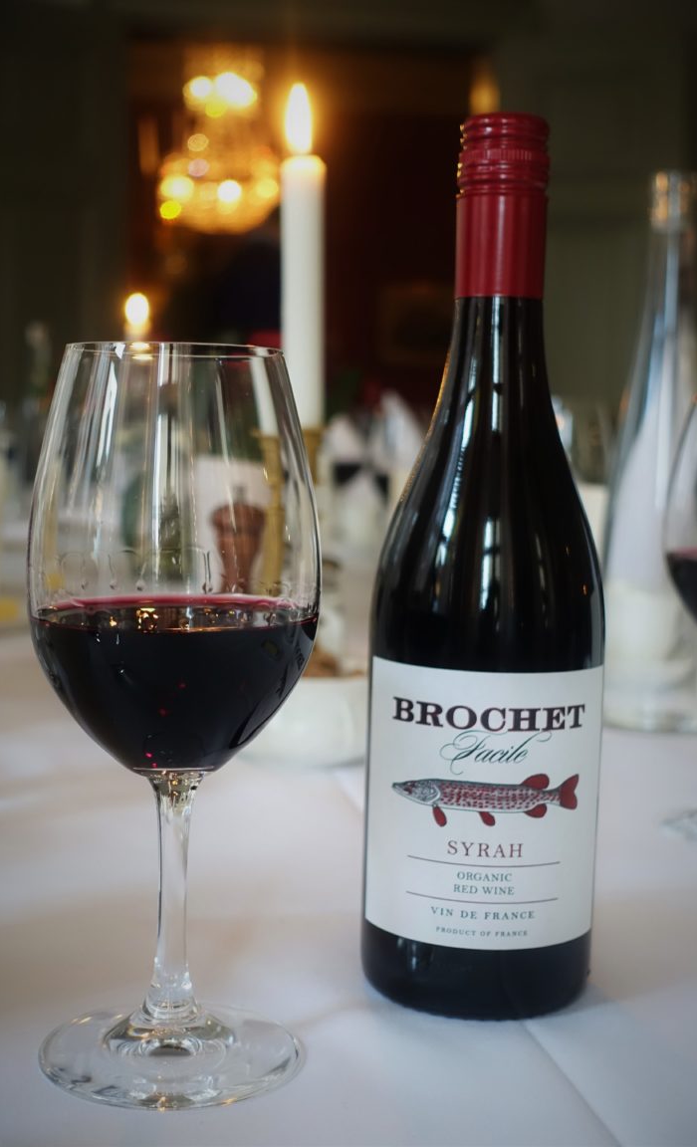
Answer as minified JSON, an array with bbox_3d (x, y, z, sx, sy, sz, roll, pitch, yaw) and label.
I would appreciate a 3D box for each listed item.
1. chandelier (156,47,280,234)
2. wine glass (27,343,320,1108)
[{"bbox_3d":[-0.730,-2.417,8.700,0.670,1.020,0.670,1,5,0],"label":"chandelier"},{"bbox_3d":[-0.053,0.041,0.470,0.086,0.215,0.086,1,5,0],"label":"wine glass"}]

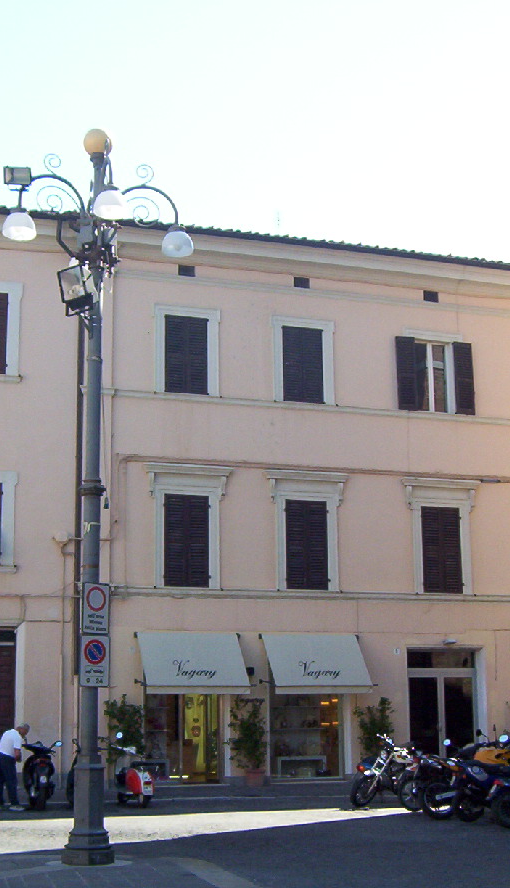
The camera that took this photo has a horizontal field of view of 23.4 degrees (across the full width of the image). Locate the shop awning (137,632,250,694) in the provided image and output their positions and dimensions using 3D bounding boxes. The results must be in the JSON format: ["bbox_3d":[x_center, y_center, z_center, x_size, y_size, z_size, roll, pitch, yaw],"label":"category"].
[{"bbox_3d":[-1.220,4.342,24.421,2.147,1.205,0.800,4,-13,-19],"label":"shop awning"}]

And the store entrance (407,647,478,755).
[{"bbox_3d":[4.155,6.010,27.584,1.643,2.812,0.200,3,-13,-18],"label":"store entrance"}]

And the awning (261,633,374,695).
[{"bbox_3d":[1.276,4.514,25.277,2.128,1.210,0.800,4,-13,-19],"label":"awning"}]

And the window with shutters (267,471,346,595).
[{"bbox_3d":[1.176,2.012,28.214,1.759,2.715,0.280,3,-12,-19],"label":"window with shutters"}]

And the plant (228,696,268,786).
[{"bbox_3d":[-0.155,5.889,24.447,0.605,1.706,0.640,4,-13,-19],"label":"plant"}]

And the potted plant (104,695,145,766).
[{"bbox_3d":[-2.684,6.130,25.444,0.850,1.869,0.800,3,-12,-19],"label":"potted plant"}]

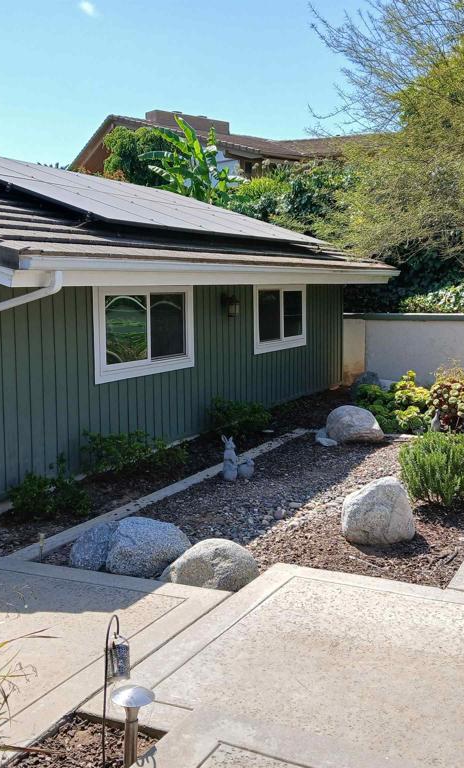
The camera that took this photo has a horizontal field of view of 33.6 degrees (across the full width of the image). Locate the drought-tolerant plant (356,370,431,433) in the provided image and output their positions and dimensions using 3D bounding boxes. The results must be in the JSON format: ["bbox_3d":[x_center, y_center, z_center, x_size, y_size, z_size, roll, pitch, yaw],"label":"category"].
[{"bbox_3d":[2.264,0.247,10.868,1.052,0.803,0.947,2,7,12],"label":"drought-tolerant plant"}]

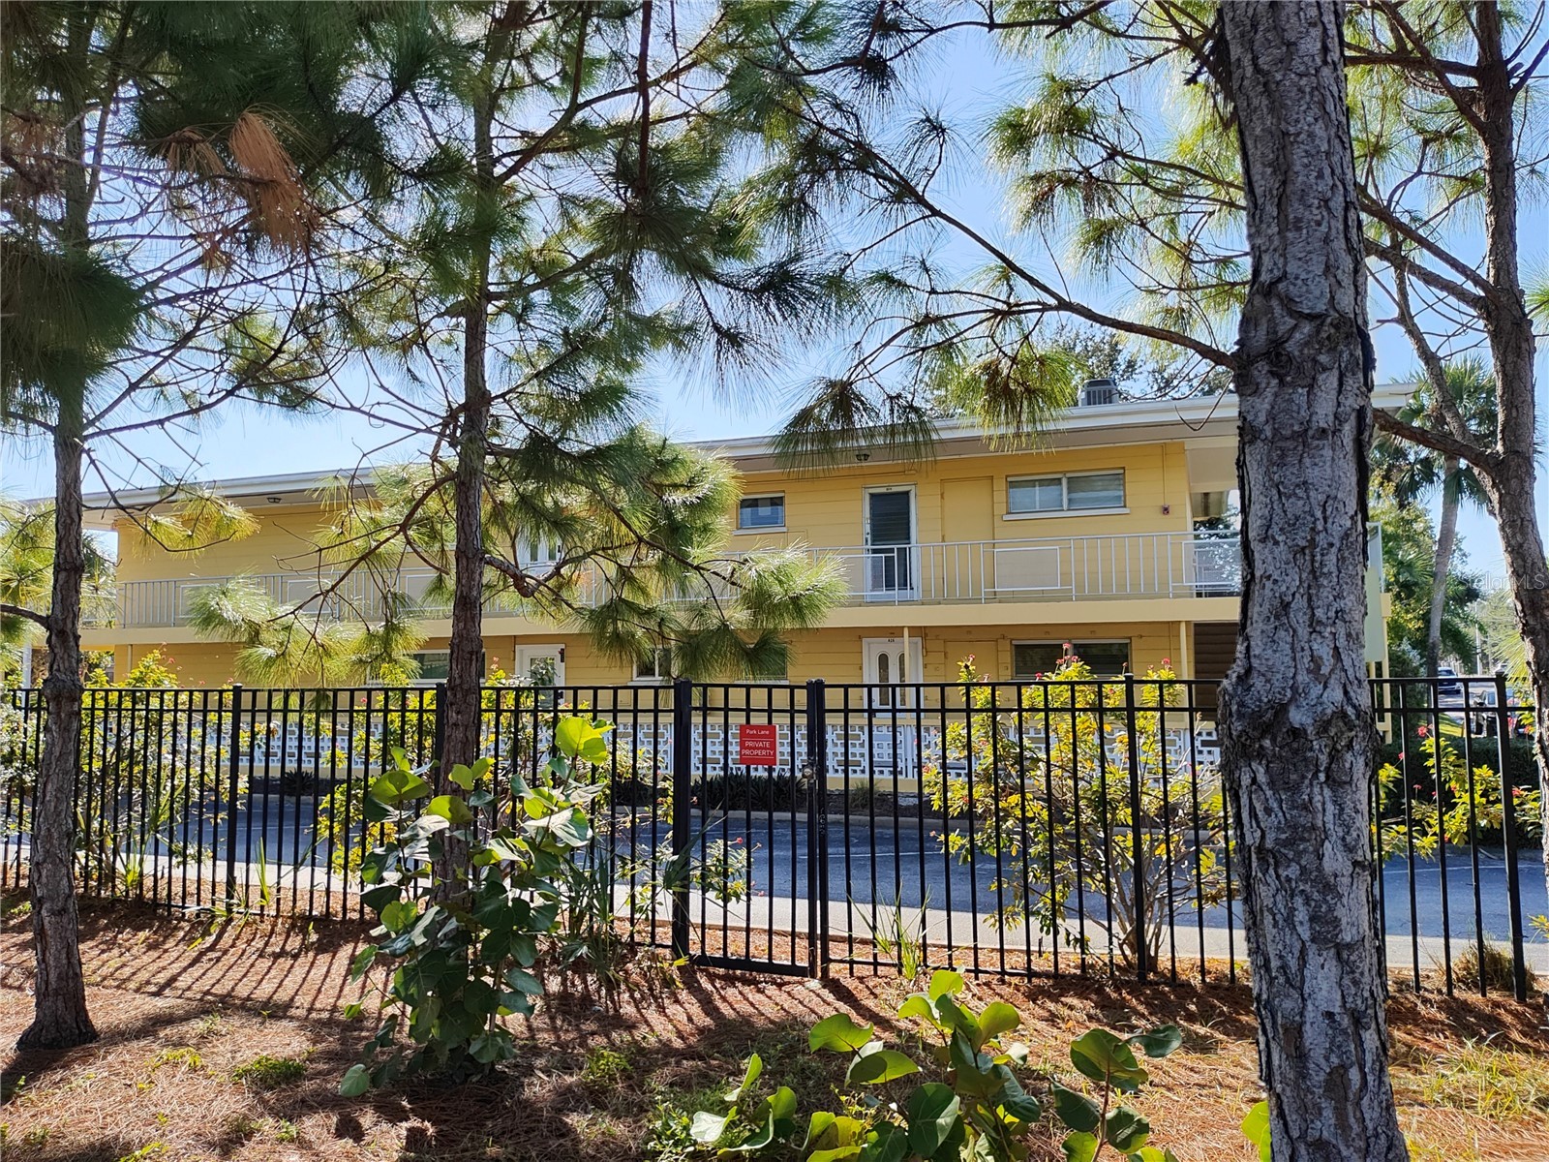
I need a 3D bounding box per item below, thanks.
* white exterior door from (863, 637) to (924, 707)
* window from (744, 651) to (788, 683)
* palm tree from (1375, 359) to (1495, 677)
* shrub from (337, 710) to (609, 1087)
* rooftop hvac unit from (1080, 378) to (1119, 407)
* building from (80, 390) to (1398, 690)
[{"bbox_3d":[2.084,2.028,19.492,1.070,2.070,0.120,-2,-4,20],"label":"white exterior door"},{"bbox_3d":[-0.185,1.497,20.354,0.930,0.680,0.120,-2,-4,20],"label":"window"},{"bbox_3d":[18.012,-0.983,30.061,3.900,9.850,3.900,-2,-4,20],"label":"palm tree"},{"bbox_3d":[-1.272,1.359,4.750,1.020,1.420,0.920,0,-4,-15],"label":"shrub"},{"bbox_3d":[5.648,-3.066,19.429,0.700,0.900,0.700,-2,-4,20],"label":"rooftop hvac unit"},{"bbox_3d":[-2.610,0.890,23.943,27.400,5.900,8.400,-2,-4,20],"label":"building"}]

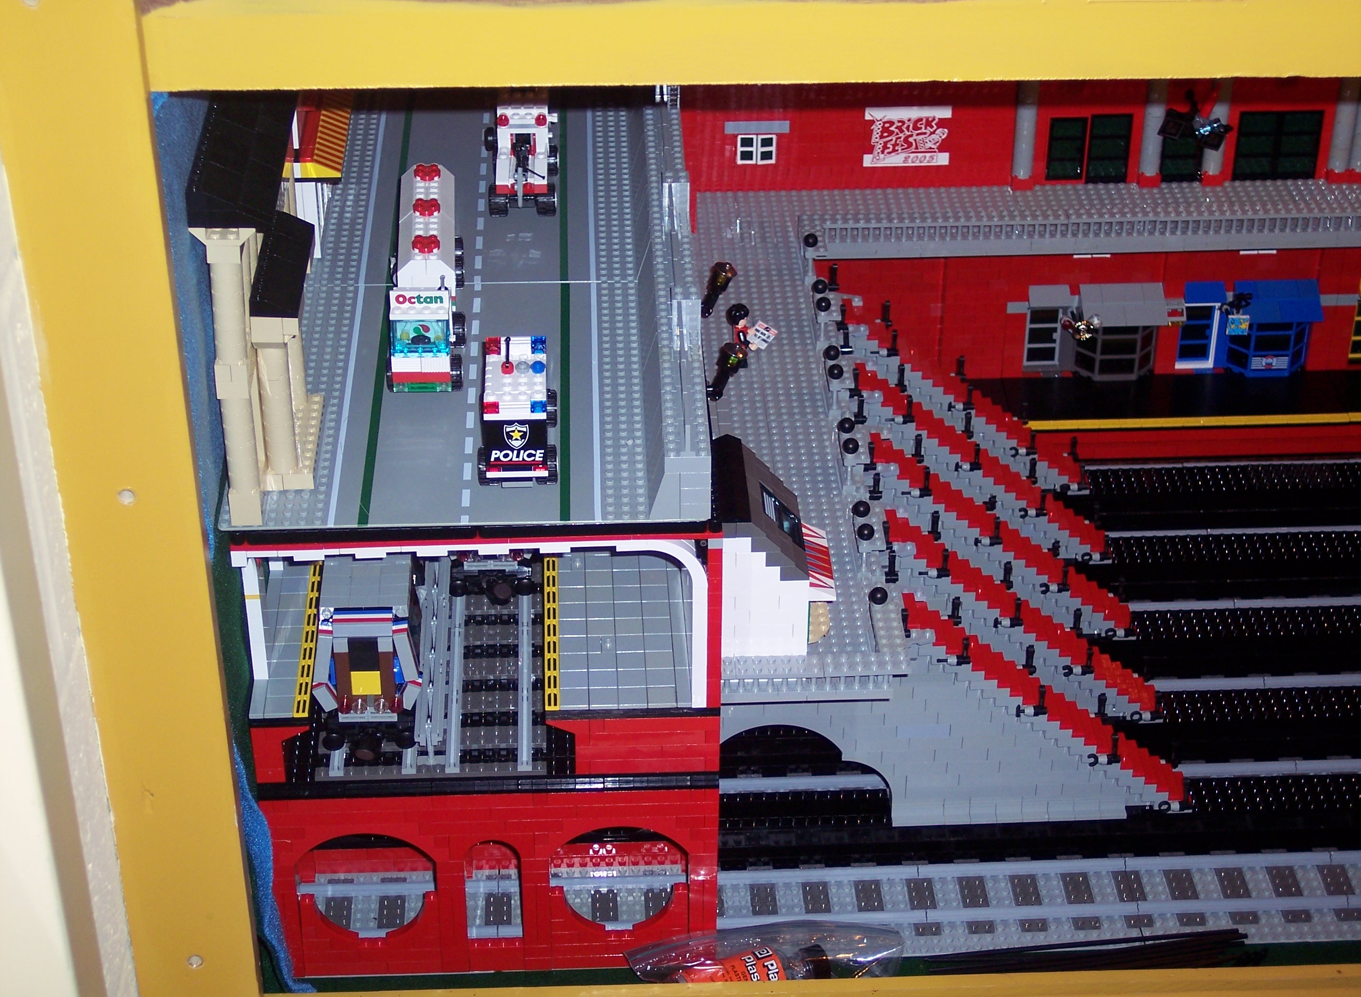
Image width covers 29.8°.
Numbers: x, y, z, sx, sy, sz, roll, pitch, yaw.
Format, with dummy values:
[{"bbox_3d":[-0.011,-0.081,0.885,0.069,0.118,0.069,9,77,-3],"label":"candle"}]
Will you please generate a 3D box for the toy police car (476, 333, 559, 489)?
[{"bbox_3d":[-0.087,-0.053,1.363,0.042,0.069,0.089,-1,34,-2],"label":"toy police car"}]

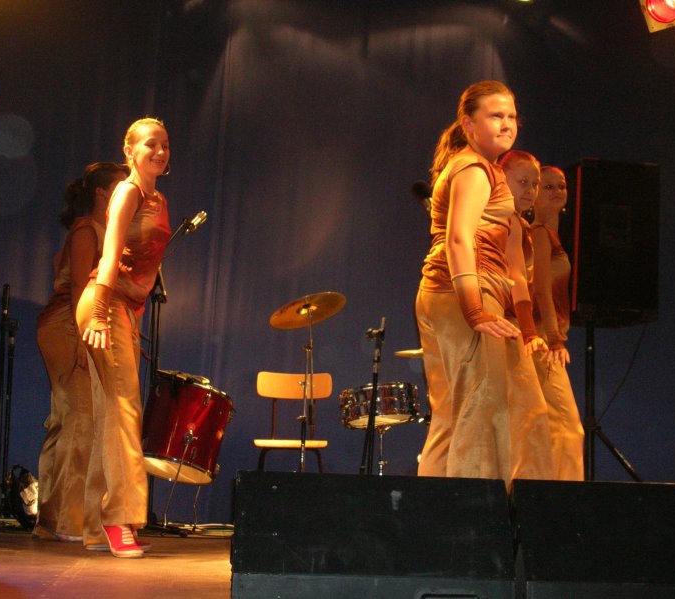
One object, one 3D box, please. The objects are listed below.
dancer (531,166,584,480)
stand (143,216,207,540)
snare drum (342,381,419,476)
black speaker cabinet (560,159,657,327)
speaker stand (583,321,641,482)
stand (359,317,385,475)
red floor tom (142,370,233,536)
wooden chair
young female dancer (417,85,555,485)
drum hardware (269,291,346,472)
[{"bbox_3d":[0.924,0.255,6.058,0.360,1.658,0.450,-2,-7,28],"label":"dancer"},{"bbox_3d":[-0.910,0.370,7.250,0.600,1.620,0.580,1,-6,0],"label":"stand"},{"bbox_3d":[0.221,0.806,7.299,0.440,0.740,0.440,1,-6,0],"label":"snare drum"},{"bbox_3d":[1.364,-0.277,7.430,0.450,0.775,0.470,3,-6,-12],"label":"black speaker cabinet"},{"bbox_3d":[1.326,0.673,7.373,0.900,1.114,0.900,1,-6,0],"label":"speaker stand"},{"bbox_3d":[0.163,0.614,6.823,0.500,1.060,0.500,1,-6,0],"label":"stand"},{"bbox_3d":[-0.744,0.754,7.108,0.460,0.740,0.460,10,-16,1],"label":"red floor tom"},{"bbox_3d":[-0.231,0.788,7.458,0.420,0.822,0.460,1,-6,0],"label":"wooden chair"},{"bbox_3d":[0.431,0.103,4.665,0.380,1.652,0.470,-2,-7,28],"label":"young female dancer"},{"bbox_3d":[-0.161,0.559,7.130,0.500,1.214,0.500,1,-6,0],"label":"drum hardware"}]

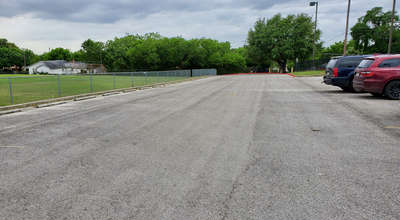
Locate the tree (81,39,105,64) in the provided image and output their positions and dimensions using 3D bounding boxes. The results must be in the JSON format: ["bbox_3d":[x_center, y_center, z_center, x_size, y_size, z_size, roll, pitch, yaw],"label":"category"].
[{"bbox_3d":[-39.476,-19.588,110.311,9.200,13.020,9.000,0,9,0],"label":"tree"}]

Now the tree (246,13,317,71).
[{"bbox_3d":[13.255,-10.472,47.973,11.800,9.220,10.800,0,9,0],"label":"tree"}]

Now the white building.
[{"bbox_3d":[-45.563,-13.581,96.049,17.500,4.430,11.000,-2,9,-15],"label":"white building"}]

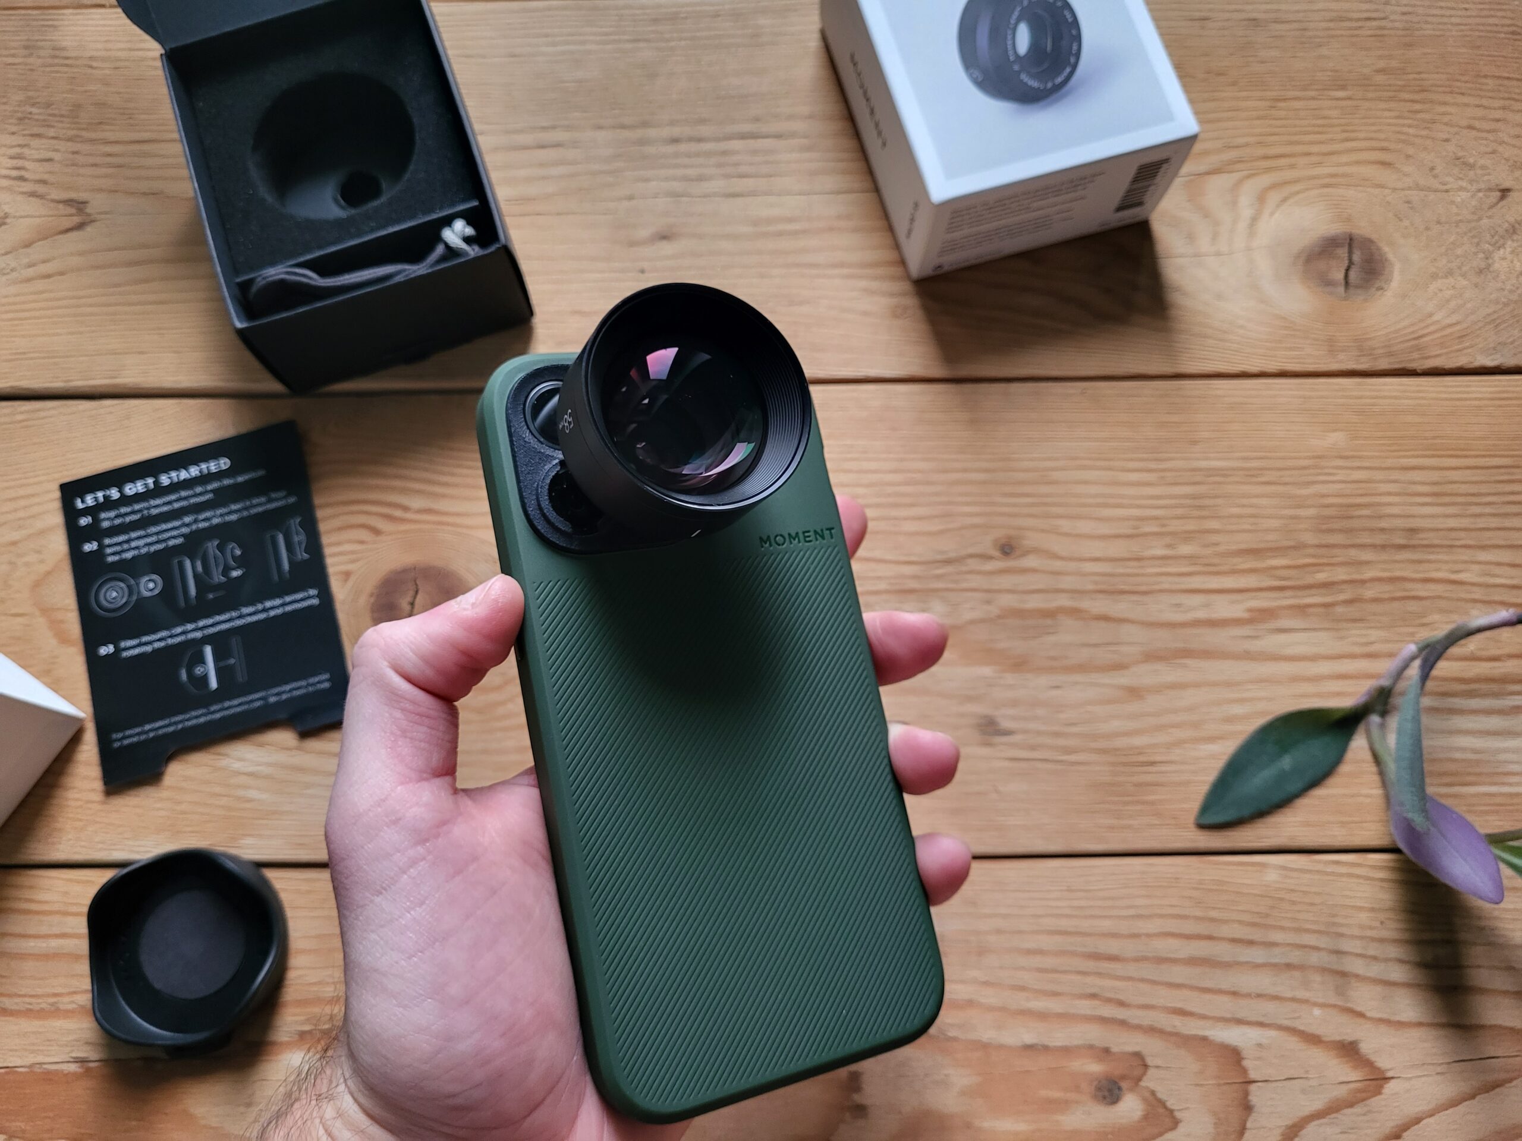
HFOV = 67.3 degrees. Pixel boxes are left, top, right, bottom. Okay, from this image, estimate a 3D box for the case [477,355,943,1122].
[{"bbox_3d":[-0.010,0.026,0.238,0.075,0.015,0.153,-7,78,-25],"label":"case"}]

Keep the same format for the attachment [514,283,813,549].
[{"bbox_3d":[-0.018,-0.029,0.227,0.048,0.033,0.046,-7,78,-25],"label":"attachment"}]

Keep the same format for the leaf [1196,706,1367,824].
[{"bbox_3d":[0.147,0.056,0.323,0.057,0.010,0.026,-32,78,-7],"label":"leaf"}]

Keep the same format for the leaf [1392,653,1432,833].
[{"bbox_3d":[0.176,0.048,0.305,0.011,0.018,0.043,-3,86,30],"label":"leaf"}]

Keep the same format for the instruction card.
[{"bbox_3d":[-0.168,0.008,0.344,0.074,0.002,0.096,-16,76,-3],"label":"instruction card"}]

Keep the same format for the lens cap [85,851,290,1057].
[{"bbox_3d":[-0.156,0.104,0.314,0.051,0.014,0.052,0,76,1],"label":"lens cap"}]

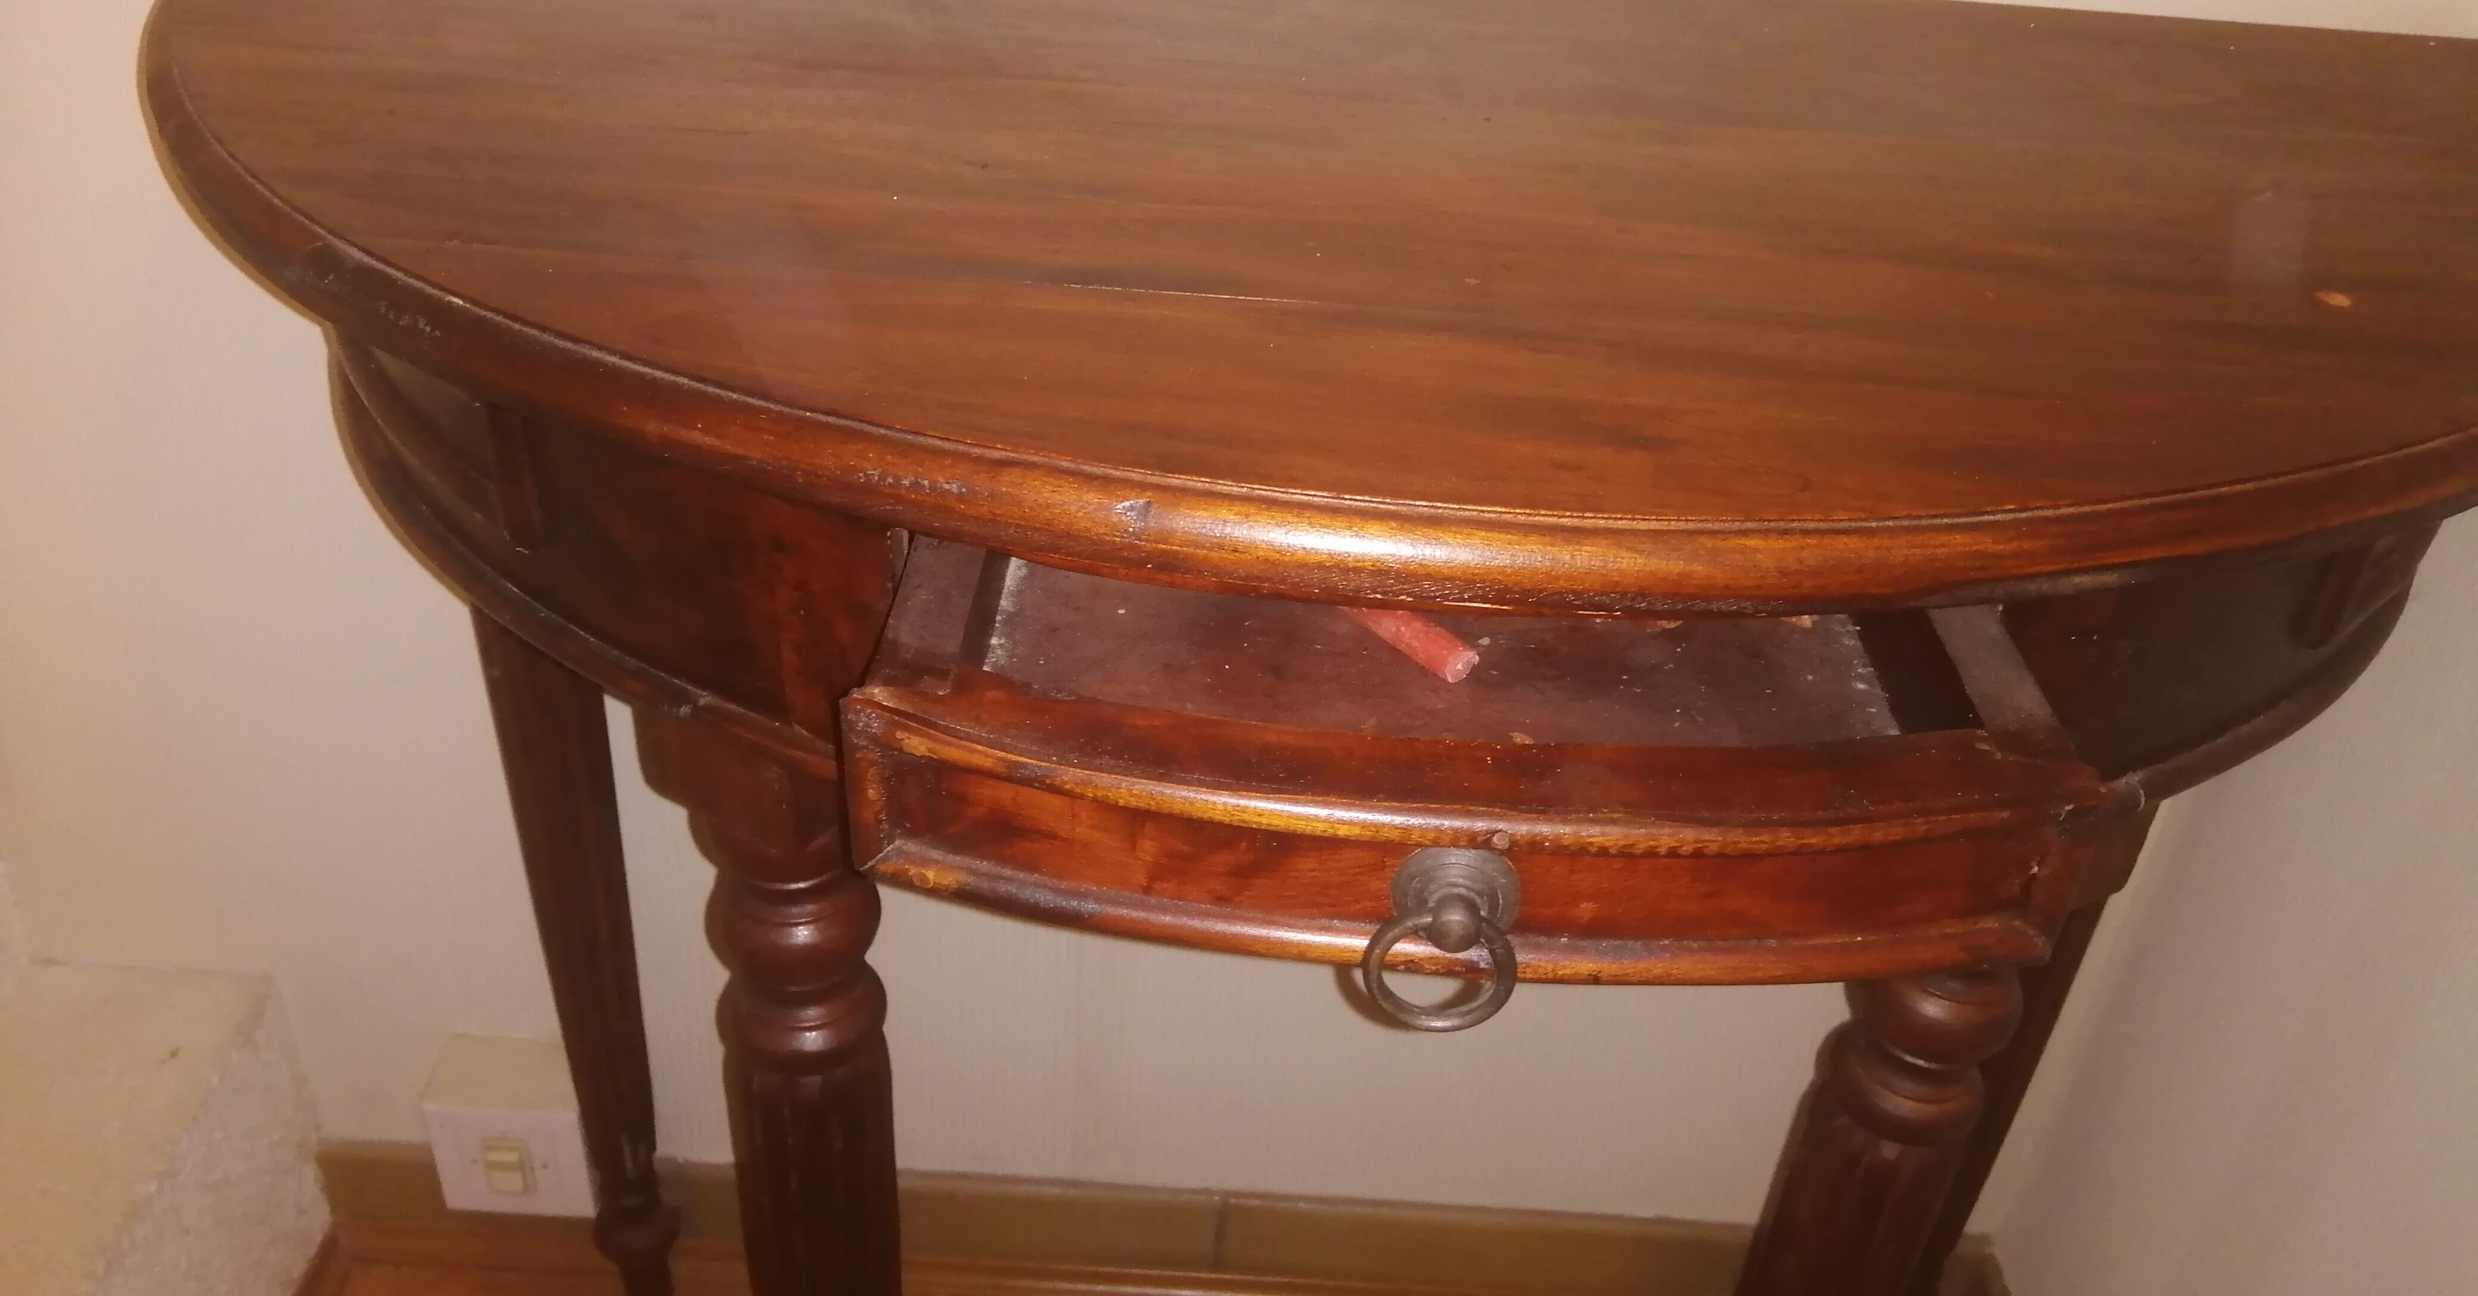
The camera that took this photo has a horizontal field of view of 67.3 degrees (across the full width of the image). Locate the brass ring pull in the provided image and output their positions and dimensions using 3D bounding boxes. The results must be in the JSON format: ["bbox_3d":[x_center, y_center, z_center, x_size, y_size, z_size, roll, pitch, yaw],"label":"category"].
[{"bbox_3d":[0.042,0.063,0.387,0.033,0.039,0.022,4,34,-2],"label":"brass ring pull"}]

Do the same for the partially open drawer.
[{"bbox_3d":[0.050,-0.027,0.499,0.265,0.048,0.278,4,34,-2],"label":"partially open drawer"}]

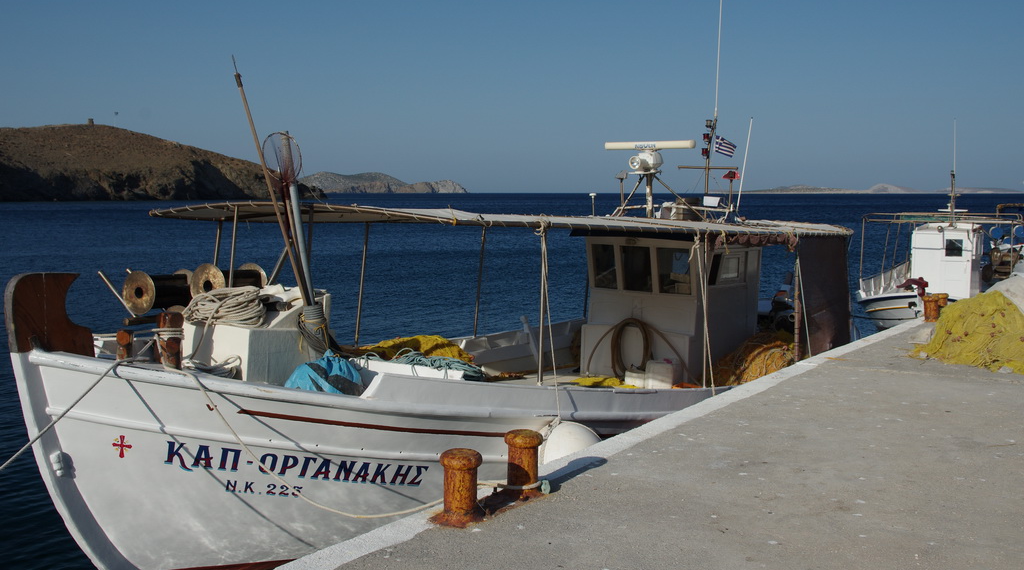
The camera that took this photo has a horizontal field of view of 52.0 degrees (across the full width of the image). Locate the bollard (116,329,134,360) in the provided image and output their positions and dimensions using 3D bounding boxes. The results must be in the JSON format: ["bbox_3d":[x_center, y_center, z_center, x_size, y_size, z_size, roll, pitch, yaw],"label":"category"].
[{"bbox_3d":[-2.209,0.340,6.003,0.100,0.190,0.100,4,6,36],"label":"bollard"}]

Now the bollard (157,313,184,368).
[{"bbox_3d":[-1.965,0.320,6.051,0.140,0.320,0.140,4,6,36],"label":"bollard"}]

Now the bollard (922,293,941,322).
[{"bbox_3d":[5.595,0.307,13.975,0.240,0.360,0.240,4,6,36],"label":"bollard"}]

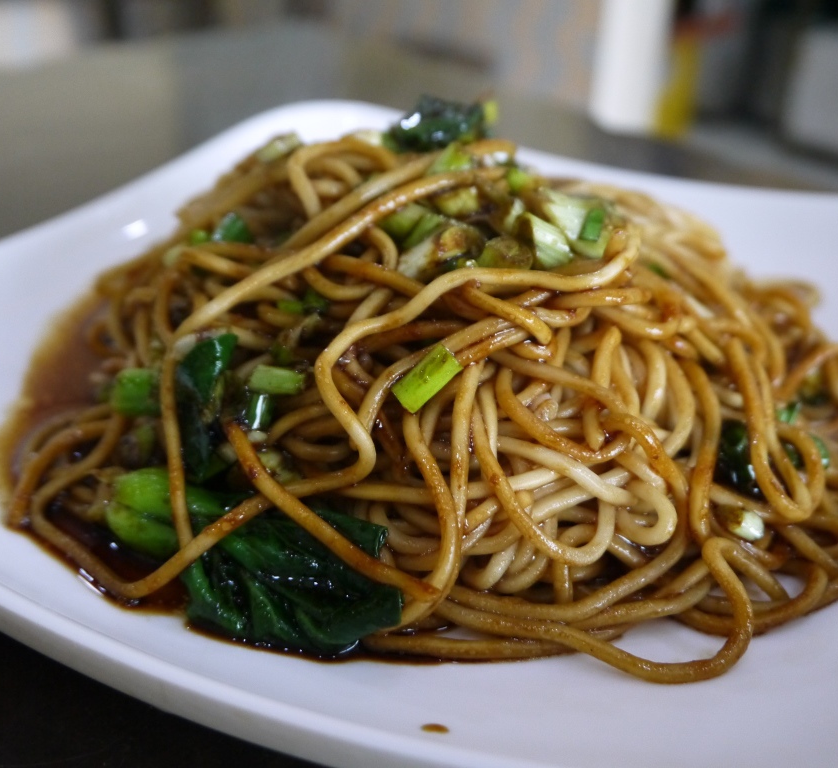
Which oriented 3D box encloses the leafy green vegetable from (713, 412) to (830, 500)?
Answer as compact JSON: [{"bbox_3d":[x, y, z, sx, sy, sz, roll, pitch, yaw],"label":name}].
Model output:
[{"bbox_3d":[0.092,0.019,0.278,0.027,0.015,0.018,14,35,0],"label":"leafy green vegetable"}]

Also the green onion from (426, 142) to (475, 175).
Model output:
[{"bbox_3d":[0.009,-0.061,0.290,0.013,0.007,0.007,0,28,0],"label":"green onion"}]

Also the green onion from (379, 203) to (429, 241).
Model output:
[{"bbox_3d":[-0.004,-0.042,0.272,0.012,0.007,0.008,0,28,0],"label":"green onion"}]

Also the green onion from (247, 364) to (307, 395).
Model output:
[{"bbox_3d":[-0.033,-0.001,0.252,0.013,0.006,0.006,7,28,-4],"label":"green onion"}]

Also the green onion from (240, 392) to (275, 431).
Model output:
[{"bbox_3d":[-0.043,0.007,0.286,0.006,0.006,0.011,9,66,5],"label":"green onion"}]

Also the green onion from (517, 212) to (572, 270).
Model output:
[{"bbox_3d":[0.036,-0.040,0.302,0.011,0.009,0.015,-38,74,-19],"label":"green onion"}]

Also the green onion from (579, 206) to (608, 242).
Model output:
[{"bbox_3d":[0.050,-0.046,0.306,0.006,0.004,0.011,12,70,7],"label":"green onion"}]

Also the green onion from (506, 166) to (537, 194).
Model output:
[{"bbox_3d":[0.027,-0.054,0.285,0.008,0.006,0.007,0,28,0],"label":"green onion"}]

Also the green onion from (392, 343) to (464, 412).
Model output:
[{"bbox_3d":[0.002,-0.002,0.283,0.009,0.006,0.018,40,70,20],"label":"green onion"}]

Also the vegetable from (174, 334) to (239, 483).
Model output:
[{"bbox_3d":[-0.057,0.006,0.285,0.014,0.039,0.012,7,-6,3],"label":"vegetable"}]

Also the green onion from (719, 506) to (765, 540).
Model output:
[{"bbox_3d":[0.080,0.035,0.264,0.011,0.006,0.007,24,63,10],"label":"green onion"}]

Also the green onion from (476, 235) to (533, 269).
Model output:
[{"bbox_3d":[0.021,-0.032,0.260,0.013,0.006,0.006,0,28,0],"label":"green onion"}]

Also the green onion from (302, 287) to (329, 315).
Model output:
[{"bbox_3d":[-0.026,-0.021,0.268,0.007,0.005,0.005,0,28,0],"label":"green onion"}]

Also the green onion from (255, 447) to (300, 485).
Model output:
[{"bbox_3d":[-0.032,0.019,0.242,0.009,0.005,0.008,0,28,0],"label":"green onion"}]

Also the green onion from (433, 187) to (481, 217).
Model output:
[{"bbox_3d":[0.011,-0.054,0.318,0.013,0.007,0.009,-7,36,-7],"label":"green onion"}]

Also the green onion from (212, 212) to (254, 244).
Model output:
[{"bbox_3d":[-0.052,-0.043,0.295,0.011,0.007,0.007,0,28,0],"label":"green onion"}]

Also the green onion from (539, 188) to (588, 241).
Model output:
[{"bbox_3d":[0.042,-0.049,0.308,0.010,0.008,0.015,-26,72,-14],"label":"green onion"}]

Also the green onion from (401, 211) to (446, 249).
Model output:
[{"bbox_3d":[0.001,-0.045,0.312,0.013,0.005,0.006,-40,67,-14],"label":"green onion"}]

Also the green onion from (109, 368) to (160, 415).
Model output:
[{"bbox_3d":[-0.071,0.002,0.265,0.012,0.008,0.010,0,28,0],"label":"green onion"}]

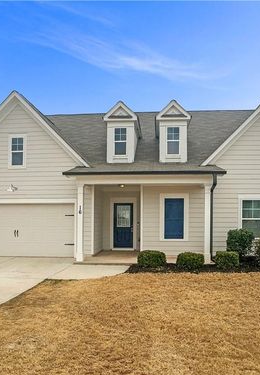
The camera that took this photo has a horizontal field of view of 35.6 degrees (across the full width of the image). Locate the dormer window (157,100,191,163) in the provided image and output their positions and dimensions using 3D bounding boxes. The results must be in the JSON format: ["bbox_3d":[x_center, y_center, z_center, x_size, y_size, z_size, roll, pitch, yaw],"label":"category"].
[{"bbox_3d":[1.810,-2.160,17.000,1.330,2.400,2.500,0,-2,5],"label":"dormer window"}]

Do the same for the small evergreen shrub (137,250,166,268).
[{"bbox_3d":[0.750,2.448,13.700,0.972,0.593,0.900,0,-2,5],"label":"small evergreen shrub"}]

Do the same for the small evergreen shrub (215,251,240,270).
[{"bbox_3d":[3.259,2.433,13.450,0.798,0.622,0.820,0,-2,5],"label":"small evergreen shrub"}]

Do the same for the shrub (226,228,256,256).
[{"bbox_3d":[3.995,2.031,14.600,1.000,1.065,1.000,0,-2,5],"label":"shrub"}]

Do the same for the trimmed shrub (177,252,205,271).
[{"bbox_3d":[2.045,2.477,13.600,0.942,0.582,0.880,0,-2,5],"label":"trimmed shrub"}]

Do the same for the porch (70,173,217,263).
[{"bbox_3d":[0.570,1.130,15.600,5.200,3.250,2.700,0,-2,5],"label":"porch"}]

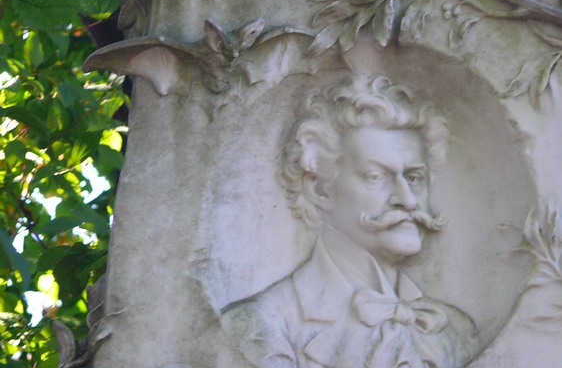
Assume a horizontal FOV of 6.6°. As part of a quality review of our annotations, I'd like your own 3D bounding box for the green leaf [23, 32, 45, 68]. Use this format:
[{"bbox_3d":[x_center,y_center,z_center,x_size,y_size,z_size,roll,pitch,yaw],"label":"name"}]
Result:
[{"bbox_3d":[-0.405,-0.220,8.000,0.036,0.054,0.030,0,-10,0],"label":"green leaf"}]

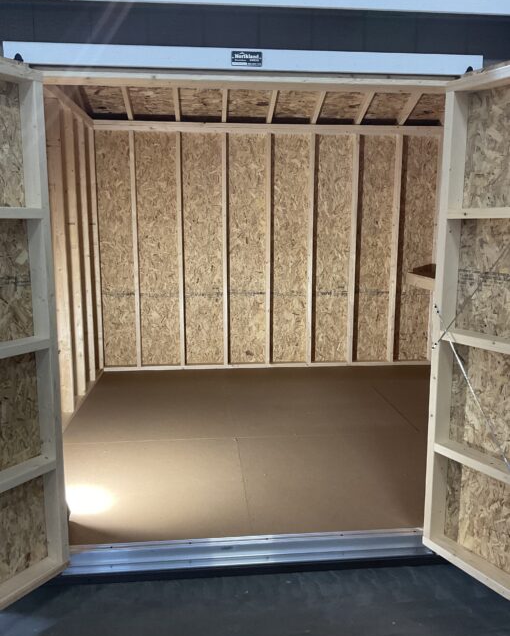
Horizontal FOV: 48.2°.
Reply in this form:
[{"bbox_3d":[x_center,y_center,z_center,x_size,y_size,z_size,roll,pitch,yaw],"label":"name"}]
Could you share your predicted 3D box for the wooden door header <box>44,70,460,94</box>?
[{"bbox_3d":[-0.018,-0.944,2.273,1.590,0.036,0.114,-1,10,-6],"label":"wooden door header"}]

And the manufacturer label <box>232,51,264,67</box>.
[{"bbox_3d":[-0.029,-0.960,2.115,0.112,0.052,0.003,-1,9,-5],"label":"manufacturer label"}]

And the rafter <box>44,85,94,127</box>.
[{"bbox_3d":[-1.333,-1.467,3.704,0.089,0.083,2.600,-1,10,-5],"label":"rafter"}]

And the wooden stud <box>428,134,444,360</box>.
[{"bbox_3d":[1.744,-0.642,5.511,0.038,2.154,0.089,-1,9,-5],"label":"wooden stud"}]

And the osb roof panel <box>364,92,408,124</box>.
[{"bbox_3d":[1.155,-1.897,5.048,0.368,0.013,0.508,-1,-11,-5],"label":"osb roof panel"}]

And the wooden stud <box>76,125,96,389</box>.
[{"bbox_3d":[-1.419,-0.523,4.752,0.089,2.154,0.038,-1,9,-5],"label":"wooden stud"}]

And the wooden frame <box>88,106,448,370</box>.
[{"bbox_3d":[0.188,-0.654,5.363,3.327,2.292,0.097,-1,9,-5],"label":"wooden frame"}]

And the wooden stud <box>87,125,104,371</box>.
[{"bbox_3d":[-1.456,-0.589,5.148,0.089,2.154,0.038,-1,9,-5],"label":"wooden stud"}]

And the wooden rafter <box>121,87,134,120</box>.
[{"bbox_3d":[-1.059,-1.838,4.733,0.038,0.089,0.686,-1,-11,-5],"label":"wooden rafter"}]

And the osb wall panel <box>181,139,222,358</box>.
[{"bbox_3d":[-0.487,-0.621,5.357,0.368,2.154,0.013,-1,9,-5],"label":"osb wall panel"}]

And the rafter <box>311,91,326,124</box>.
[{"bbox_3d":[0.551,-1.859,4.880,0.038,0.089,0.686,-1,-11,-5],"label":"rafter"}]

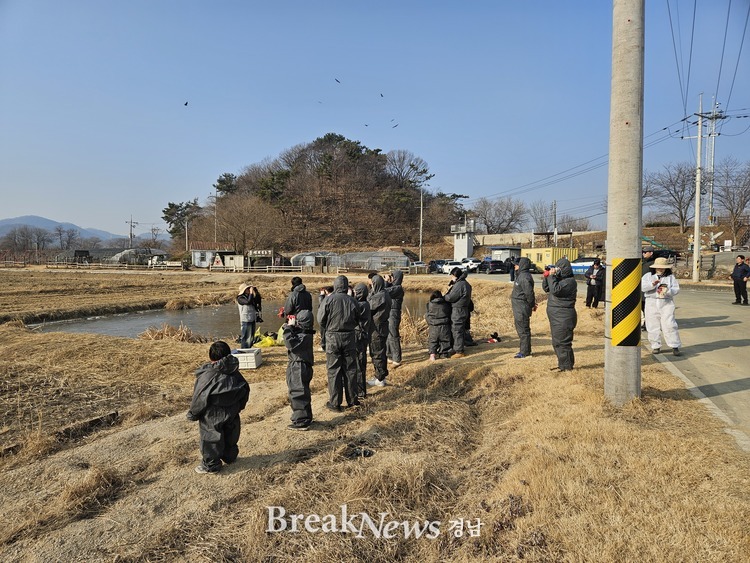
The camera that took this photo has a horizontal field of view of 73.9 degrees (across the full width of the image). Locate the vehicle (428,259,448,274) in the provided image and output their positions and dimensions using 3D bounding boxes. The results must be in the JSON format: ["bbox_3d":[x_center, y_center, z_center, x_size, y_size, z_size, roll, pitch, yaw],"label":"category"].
[{"bbox_3d":[7.795,-1.745,58.000,1.870,1.650,4.600,-1,3,-17],"label":"vehicle"}]

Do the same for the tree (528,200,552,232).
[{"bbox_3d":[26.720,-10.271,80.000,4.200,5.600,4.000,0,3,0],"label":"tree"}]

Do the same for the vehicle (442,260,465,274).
[{"bbox_3d":[8.907,-1.514,55.500,1.830,1.460,4.600,-1,3,-7],"label":"vehicle"}]

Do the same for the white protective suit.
[{"bbox_3d":[4.733,0.480,8.250,0.640,1.320,0.420,1,3,25],"label":"white protective suit"}]

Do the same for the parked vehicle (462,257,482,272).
[{"bbox_3d":[11.300,-1.950,61.000,1.830,1.650,4.400,-1,3,-18],"label":"parked vehicle"}]

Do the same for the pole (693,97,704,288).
[{"bbox_3d":[20.461,-5.877,31.500,0.450,11.800,0.450,0,3,0],"label":"pole"}]

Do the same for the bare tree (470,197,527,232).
[{"bbox_3d":[21.890,-11.474,88.000,9.800,7.300,9.000,0,3,0],"label":"bare tree"}]

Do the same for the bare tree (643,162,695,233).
[{"bbox_3d":[32.443,-8.991,54.000,5.800,7.300,5.500,0,3,0],"label":"bare tree"}]

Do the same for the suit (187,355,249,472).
[{"bbox_3d":[-1.402,1.160,4.450,0.520,1.040,0.400,-3,4,-42],"label":"suit"}]

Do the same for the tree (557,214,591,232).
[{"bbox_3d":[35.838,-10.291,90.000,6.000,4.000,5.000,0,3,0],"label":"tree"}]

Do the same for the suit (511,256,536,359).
[{"bbox_3d":[2.502,0.418,8.400,0.440,1.660,0.520,0,3,3],"label":"suit"}]

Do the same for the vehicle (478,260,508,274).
[{"bbox_3d":[12.850,-1.630,55.800,1.860,1.520,4.600,0,3,-10],"label":"vehicle"}]

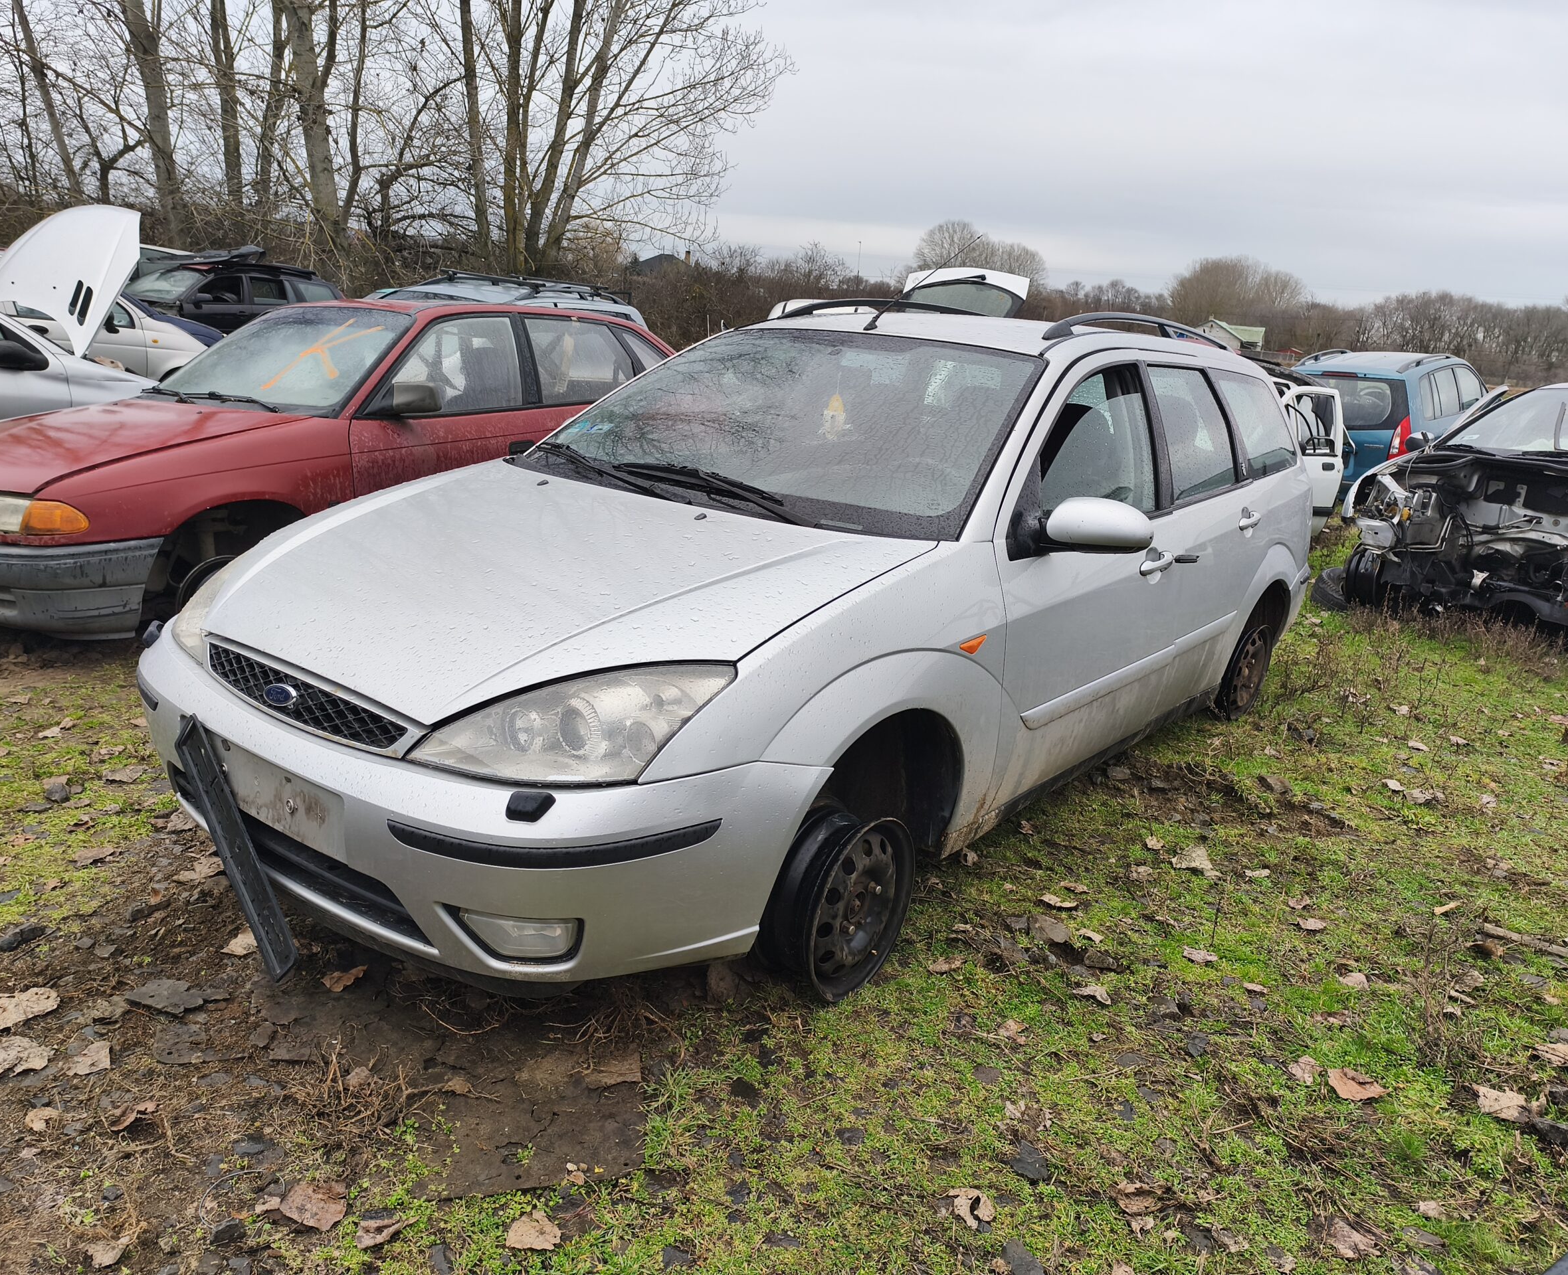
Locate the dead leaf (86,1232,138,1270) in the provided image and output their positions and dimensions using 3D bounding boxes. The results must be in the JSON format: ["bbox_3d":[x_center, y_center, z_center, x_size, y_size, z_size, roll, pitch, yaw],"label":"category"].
[{"bbox_3d":[-0.971,0.886,1.633,0.055,0.020,0.062,-9,20,-40],"label":"dead leaf"}]

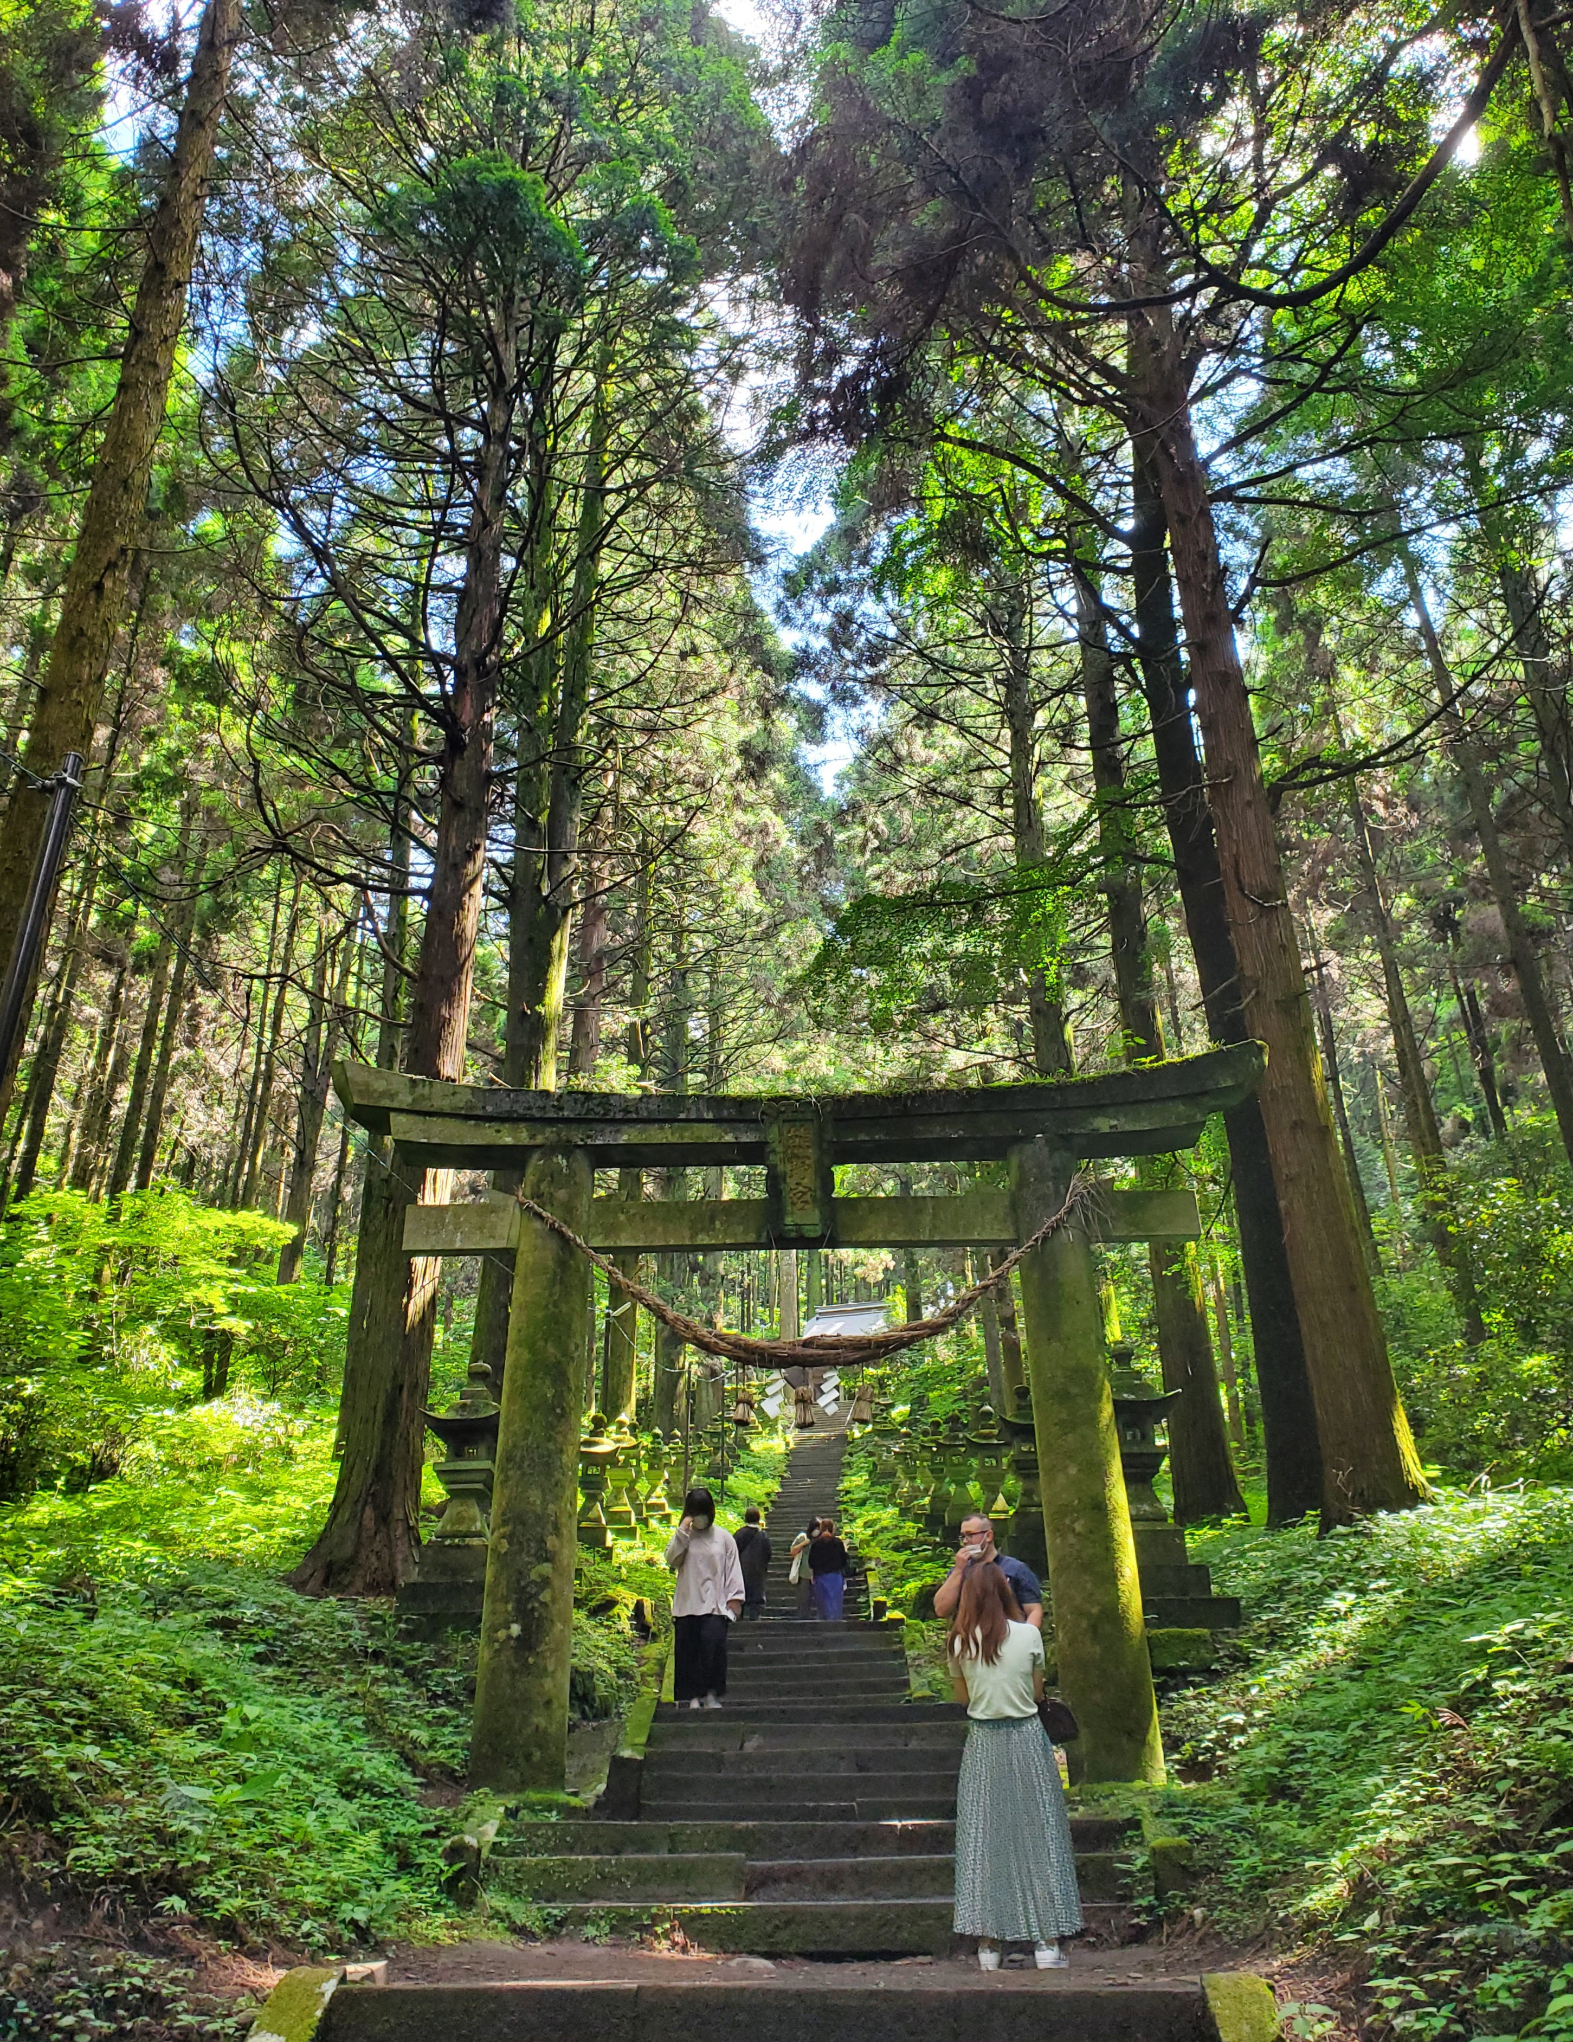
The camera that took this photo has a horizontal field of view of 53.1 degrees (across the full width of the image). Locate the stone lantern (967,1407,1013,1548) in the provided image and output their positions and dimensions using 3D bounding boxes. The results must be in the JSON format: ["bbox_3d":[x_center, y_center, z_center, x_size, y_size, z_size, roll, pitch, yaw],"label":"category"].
[{"bbox_3d":[2.814,6.255,21.739,0.660,1.939,0.660,-1,-26,1],"label":"stone lantern"}]

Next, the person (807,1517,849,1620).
[{"bbox_3d":[0.530,6.870,19.231,0.500,1.580,0.360,-3,-26,5],"label":"person"}]

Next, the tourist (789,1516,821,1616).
[{"bbox_3d":[0.237,6.940,19.422,0.360,1.580,0.450,-14,-29,25],"label":"tourist"}]

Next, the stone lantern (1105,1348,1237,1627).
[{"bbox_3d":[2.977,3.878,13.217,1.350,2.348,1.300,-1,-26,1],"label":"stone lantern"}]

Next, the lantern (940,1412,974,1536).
[{"bbox_3d":[2.628,6.941,24.187,0.600,1.815,0.600,-1,-26,1],"label":"lantern"}]

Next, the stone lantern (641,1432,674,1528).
[{"bbox_3d":[-2.428,8.634,29.742,0.620,1.810,0.620,-1,-26,1],"label":"stone lantern"}]

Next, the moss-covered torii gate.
[{"bbox_3d":[0.144,2.315,9.885,6.280,4.491,0.600,-1,-26,1],"label":"moss-covered torii gate"}]

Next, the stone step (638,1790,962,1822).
[{"bbox_3d":[0.153,4.371,8.771,1.922,0.152,0.420,-1,-26,1],"label":"stone step"}]

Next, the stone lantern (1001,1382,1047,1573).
[{"bbox_3d":[2.943,5.408,18.702,0.800,2.196,0.800,-1,-26,1],"label":"stone lantern"}]

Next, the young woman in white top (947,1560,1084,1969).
[{"bbox_3d":[0.938,3.151,6.745,0.540,1.600,0.420,-4,-26,6],"label":"young woman in white top"}]

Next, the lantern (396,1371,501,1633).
[{"bbox_3d":[-2.686,3.966,13.218,1.250,2.215,1.250,-1,-26,1],"label":"lantern"}]

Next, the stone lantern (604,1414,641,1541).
[{"bbox_3d":[-2.436,6.768,23.421,0.600,1.853,0.600,-1,-26,1],"label":"stone lantern"}]

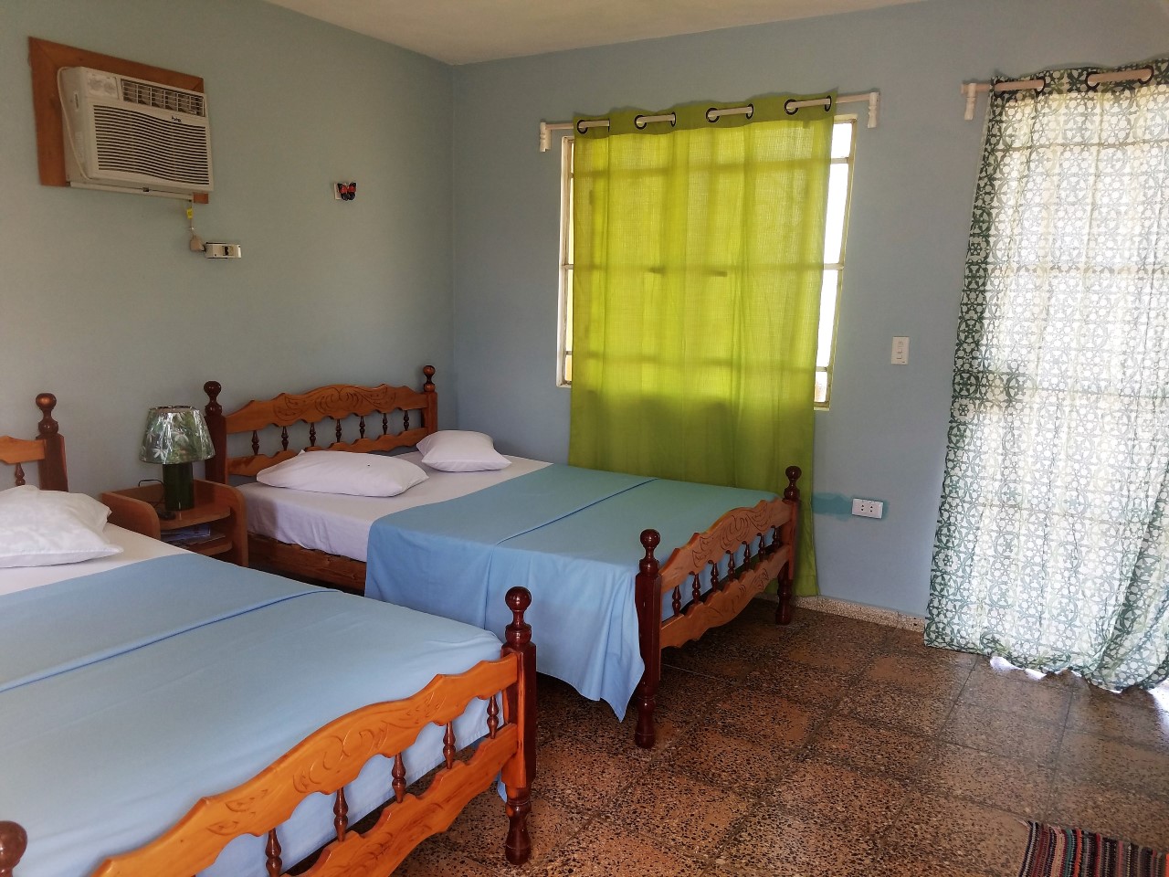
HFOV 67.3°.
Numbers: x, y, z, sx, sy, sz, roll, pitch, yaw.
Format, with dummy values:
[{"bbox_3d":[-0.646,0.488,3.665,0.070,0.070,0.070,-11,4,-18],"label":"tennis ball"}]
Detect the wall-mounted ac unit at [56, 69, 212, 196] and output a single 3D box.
[{"bbox_3d":[-1.681,-1.140,3.329,0.152,0.399,0.489,7,11,31],"label":"wall-mounted ac unit"}]

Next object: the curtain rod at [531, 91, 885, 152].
[{"bbox_3d":[0.504,-1.463,4.109,1.711,0.141,0.068,7,11,31],"label":"curtain rod"}]

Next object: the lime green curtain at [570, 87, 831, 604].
[{"bbox_3d":[0.507,-0.452,4.239,1.399,2.236,0.094,7,11,31],"label":"lime green curtain"}]

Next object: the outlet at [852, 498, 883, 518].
[{"bbox_3d":[1.266,0.315,3.925,0.132,0.075,0.019,7,11,31],"label":"outlet"}]

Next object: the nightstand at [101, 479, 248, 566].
[{"bbox_3d":[-1.625,0.514,3.560,0.357,0.618,0.415,7,11,31],"label":"nightstand"}]

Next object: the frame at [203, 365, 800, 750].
[{"bbox_3d":[-0.325,0.292,3.864,2.150,1.019,1.421,7,11,31],"label":"frame"}]

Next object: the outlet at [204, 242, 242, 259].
[{"bbox_3d":[-1.537,-0.797,3.747,0.036,0.061,0.164,7,11,31],"label":"outlet"}]

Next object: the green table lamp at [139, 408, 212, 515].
[{"bbox_3d":[-1.631,0.079,3.521,0.276,0.412,0.276,7,11,31],"label":"green table lamp"}]

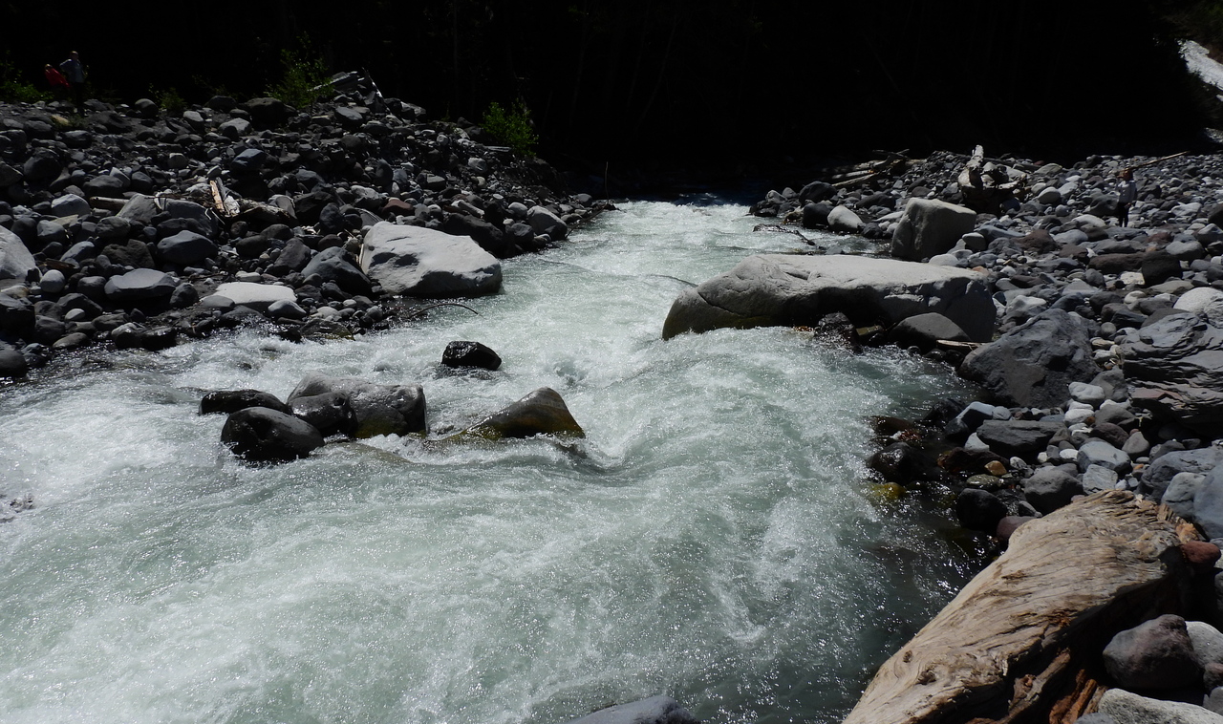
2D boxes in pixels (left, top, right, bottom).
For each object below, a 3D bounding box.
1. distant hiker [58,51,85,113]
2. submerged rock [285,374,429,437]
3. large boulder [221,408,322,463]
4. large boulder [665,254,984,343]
[{"bbox_3d":[-15.607,-8.056,24.485,0.650,1.750,0.400,-4,15,-17],"label":"distant hiker"},{"bbox_3d":[-2.774,0.492,9.411,1.420,0.650,1.000,-1,14,-6],"label":"submerged rock"},{"bbox_3d":[-3.397,0.710,8.692,0.980,0.600,0.750,1,14,0],"label":"large boulder"},{"bbox_3d":[3.584,-1.151,14.425,5.000,1.250,2.100,3,14,10],"label":"large boulder"}]

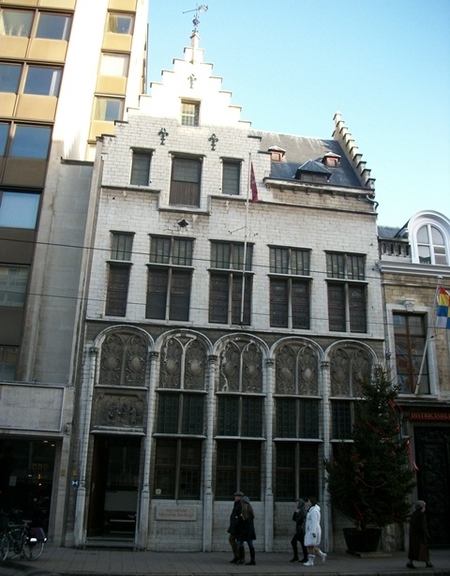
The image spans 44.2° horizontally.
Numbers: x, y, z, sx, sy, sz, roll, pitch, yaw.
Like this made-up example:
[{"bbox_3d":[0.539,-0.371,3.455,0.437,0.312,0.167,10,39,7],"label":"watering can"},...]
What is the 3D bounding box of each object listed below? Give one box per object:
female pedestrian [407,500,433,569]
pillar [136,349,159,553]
[{"bbox_3d":[5.079,6.494,14.670,0.520,1.635,0.460,4,-19,-8],"label":"female pedestrian"},{"bbox_3d":[-2.217,4.589,16.008,0.320,5.669,0.320,4,-19,-8],"label":"pillar"}]

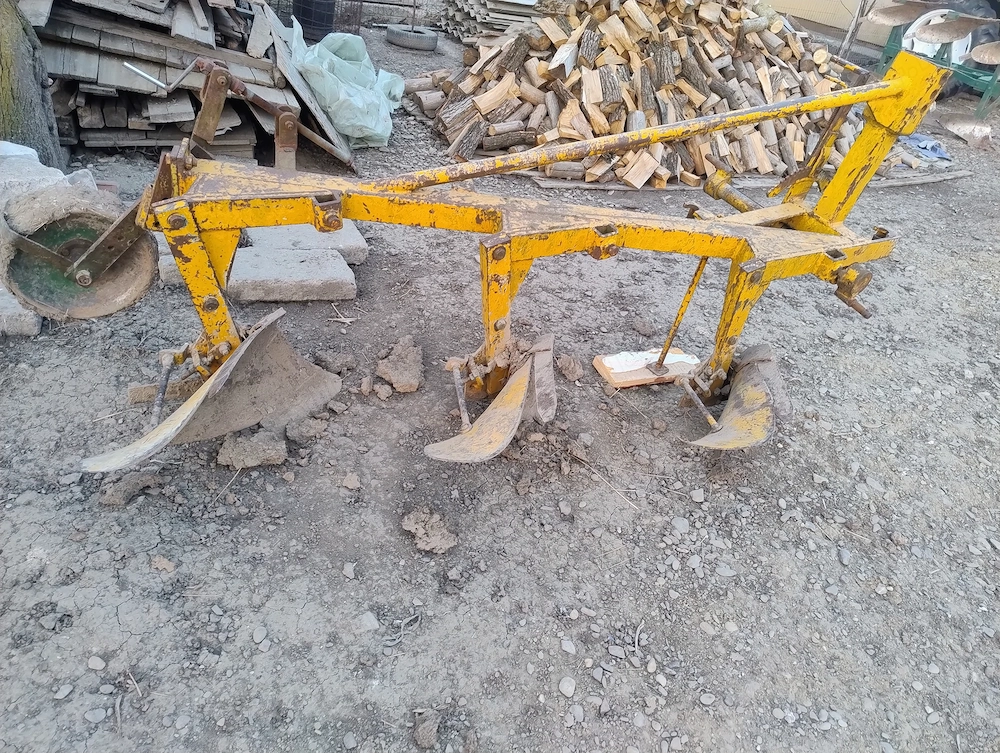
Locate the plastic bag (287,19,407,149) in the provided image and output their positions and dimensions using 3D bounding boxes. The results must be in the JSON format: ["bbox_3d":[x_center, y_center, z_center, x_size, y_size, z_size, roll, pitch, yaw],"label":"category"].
[{"bbox_3d":[-1.066,-2.047,4.883,0.720,0.620,0.660,0,36,-12],"label":"plastic bag"}]

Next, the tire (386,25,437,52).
[{"bbox_3d":[-0.987,-3.844,7.870,0.580,0.170,0.580,4,36,-9],"label":"tire"}]

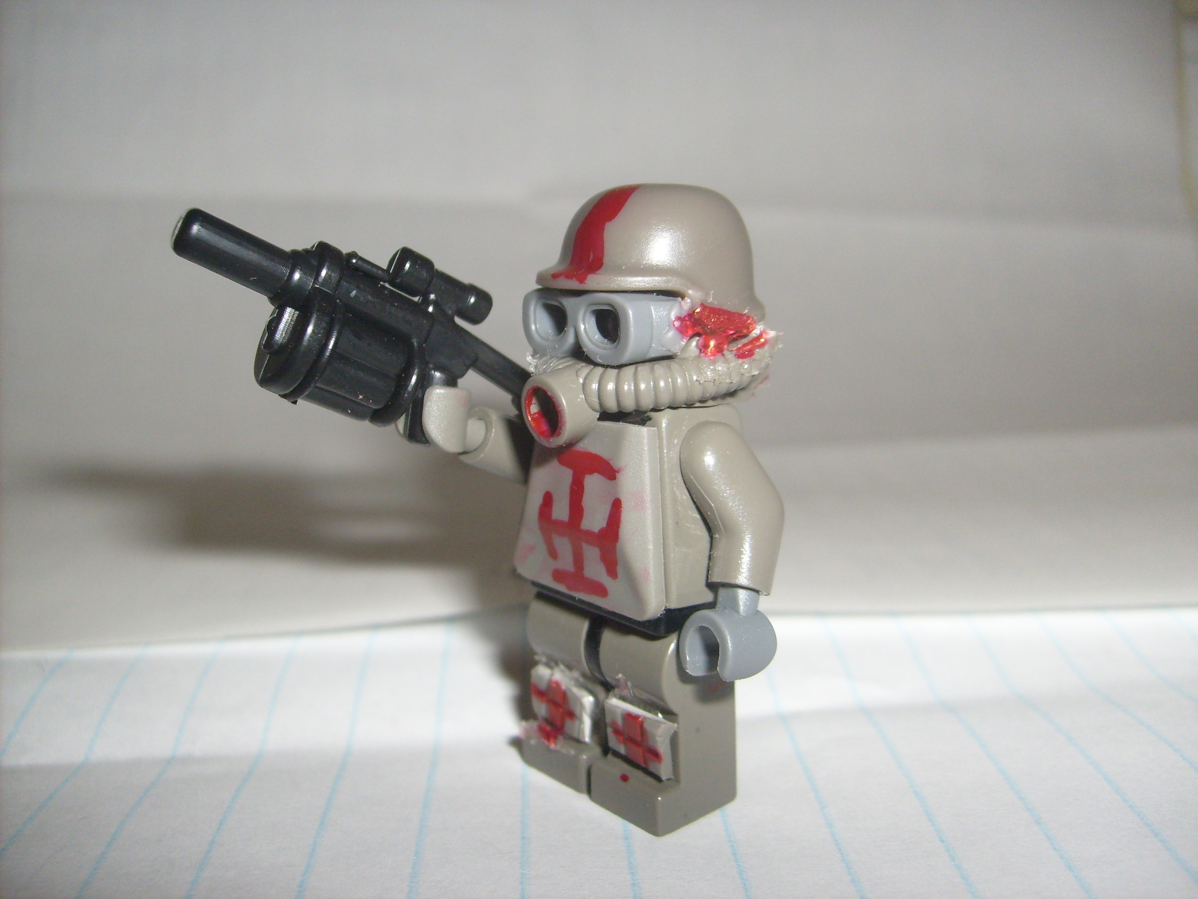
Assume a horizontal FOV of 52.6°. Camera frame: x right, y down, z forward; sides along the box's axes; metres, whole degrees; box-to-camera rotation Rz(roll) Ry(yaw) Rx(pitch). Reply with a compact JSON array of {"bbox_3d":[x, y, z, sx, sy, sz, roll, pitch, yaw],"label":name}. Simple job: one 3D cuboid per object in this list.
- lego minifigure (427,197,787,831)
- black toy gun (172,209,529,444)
[{"bbox_3d":[0.000,0.004,0.086,0.022,0.044,0.024,-9,15,-40],"label":"lego minifigure"},{"bbox_3d":[-0.014,-0.007,0.083,0.032,0.013,0.006,23,-6,-41],"label":"black toy gun"}]

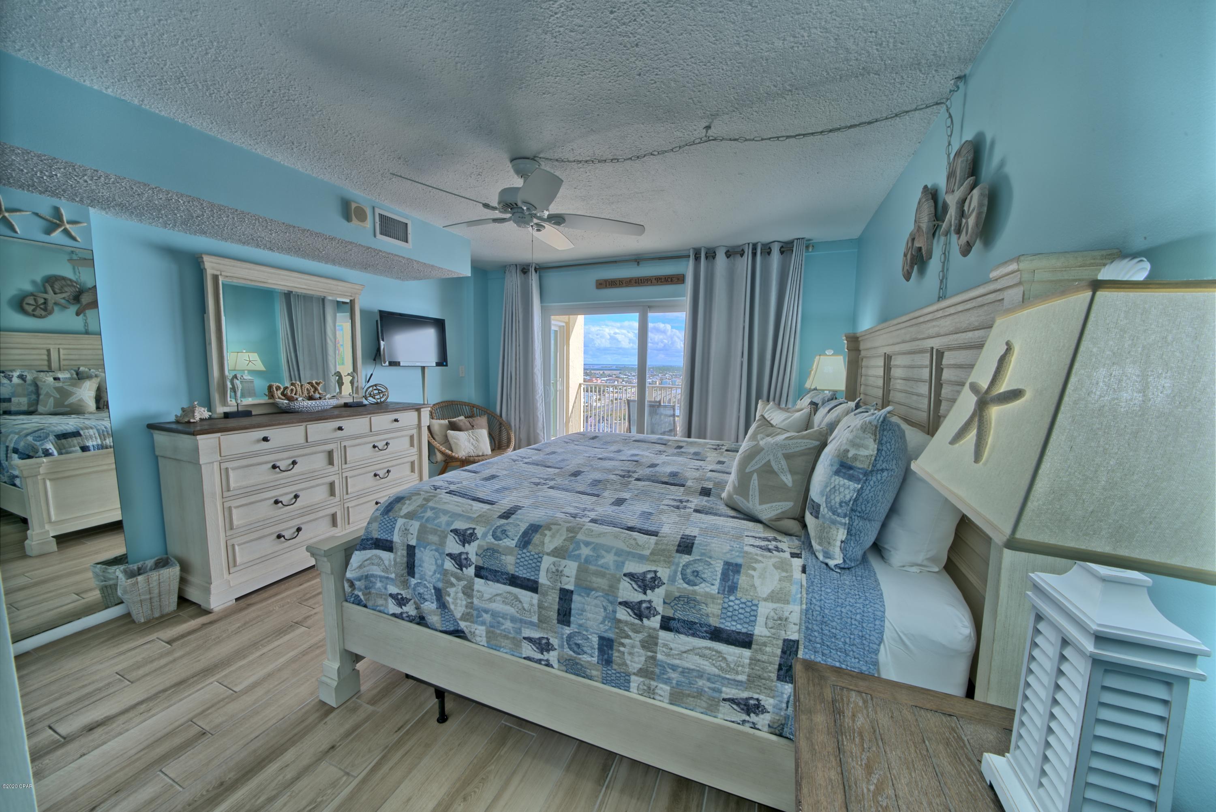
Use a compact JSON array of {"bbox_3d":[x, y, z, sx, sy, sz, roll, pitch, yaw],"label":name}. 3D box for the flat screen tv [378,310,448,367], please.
[{"bbox_3d":[-1.861,-0.625,3.886,0.080,0.475,0.765,3,6,22],"label":"flat screen tv"}]

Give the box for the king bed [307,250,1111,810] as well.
[{"bbox_3d":[0.227,0.379,2.161,2.260,1.606,2.080,3,6,22],"label":"king bed"}]

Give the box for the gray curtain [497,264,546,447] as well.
[{"bbox_3d":[-0.974,-0.310,4.514,0.624,2.407,0.151,3,6,22],"label":"gray curtain"}]

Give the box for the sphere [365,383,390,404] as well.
[{"bbox_3d":[-1.982,-0.110,3.480,0.180,0.180,0.180,3,6,22],"label":"sphere"}]

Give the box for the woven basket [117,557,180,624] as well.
[{"bbox_3d":[-2.555,1.036,2.265,0.235,0.250,0.205,4,7,34],"label":"woven basket"}]

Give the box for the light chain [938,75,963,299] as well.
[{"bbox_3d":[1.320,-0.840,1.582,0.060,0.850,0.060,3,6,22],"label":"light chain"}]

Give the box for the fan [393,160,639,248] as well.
[{"bbox_3d":[-0.452,-1.138,2.192,1.289,0.342,1.289,3,6,22],"label":"fan"}]

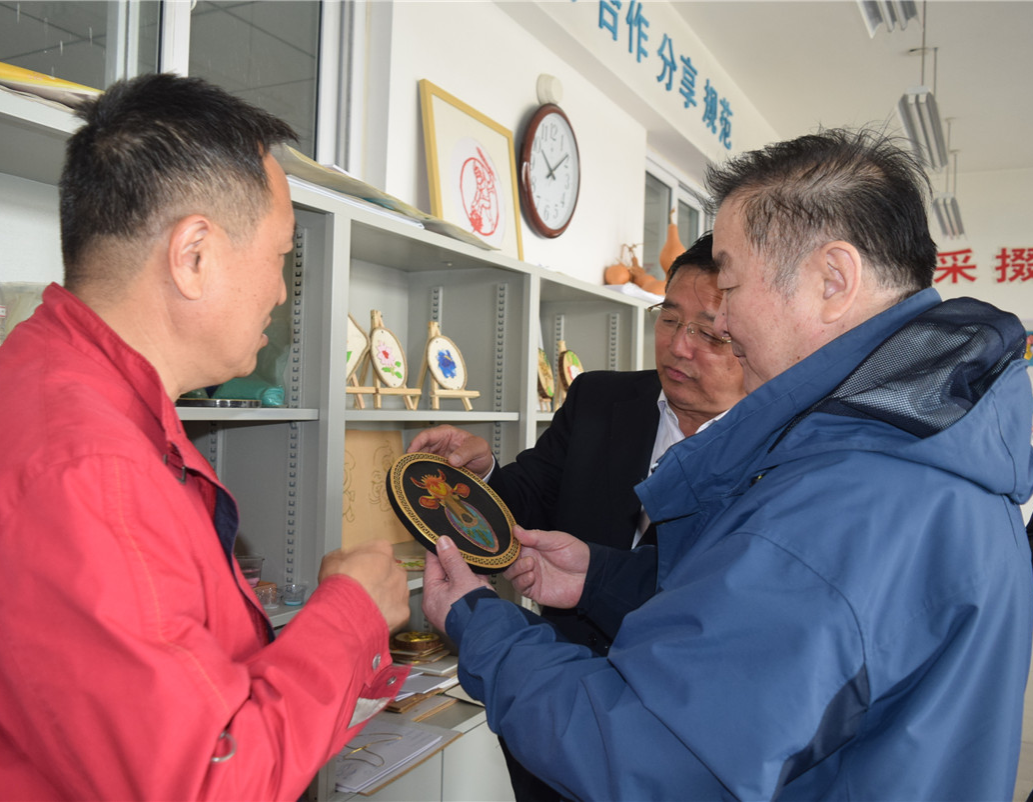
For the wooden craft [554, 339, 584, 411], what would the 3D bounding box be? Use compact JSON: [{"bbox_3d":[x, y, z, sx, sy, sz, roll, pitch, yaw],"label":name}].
[{"bbox_3d":[0.172,-0.079,3.029,0.170,0.242,0.202,2,0,35],"label":"wooden craft"}]

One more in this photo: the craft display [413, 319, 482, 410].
[{"bbox_3d":[-0.206,-0.092,2.415,0.165,0.239,0.202,2,0,35],"label":"craft display"}]

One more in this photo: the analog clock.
[{"bbox_3d":[0.145,-0.887,3.494,0.050,0.500,0.500,2,0,29],"label":"analog clock"}]

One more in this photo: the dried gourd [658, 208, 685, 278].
[{"bbox_3d":[0.652,-0.615,3.727,0.145,0.370,0.145,2,0,29],"label":"dried gourd"}]

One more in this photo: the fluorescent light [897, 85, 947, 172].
[{"bbox_3d":[2.018,-1.328,4.420,0.160,0.075,1.190,2,0,29],"label":"fluorescent light"}]

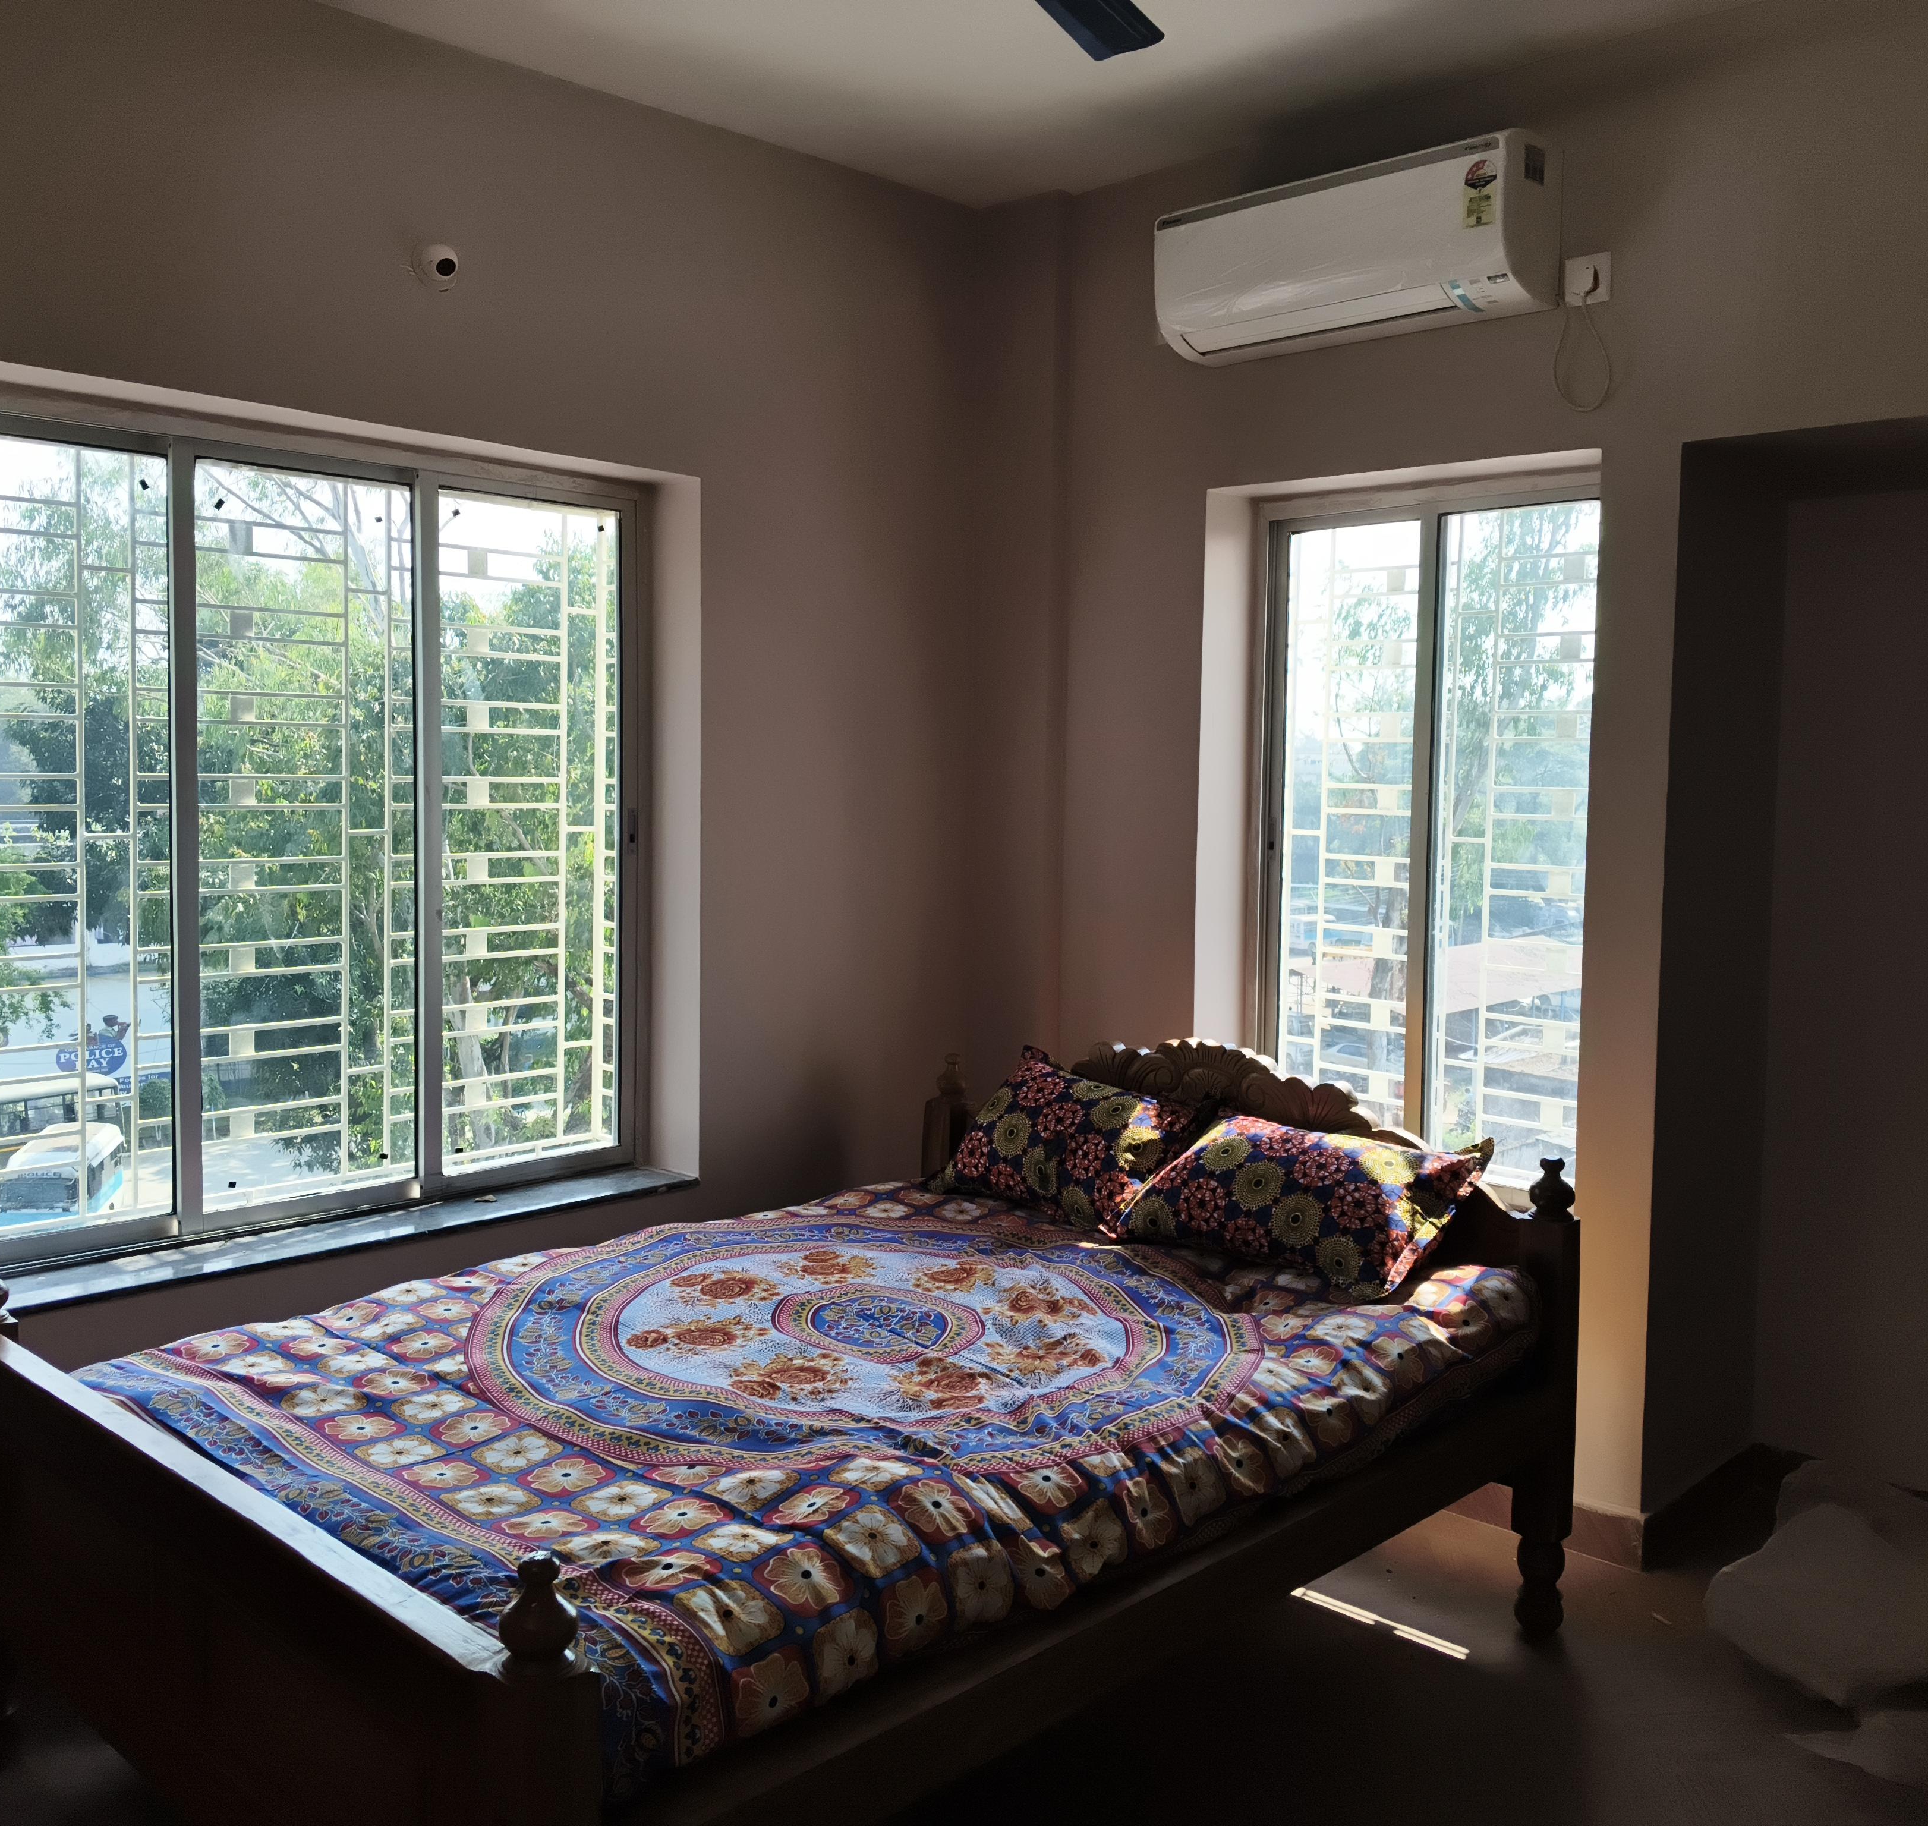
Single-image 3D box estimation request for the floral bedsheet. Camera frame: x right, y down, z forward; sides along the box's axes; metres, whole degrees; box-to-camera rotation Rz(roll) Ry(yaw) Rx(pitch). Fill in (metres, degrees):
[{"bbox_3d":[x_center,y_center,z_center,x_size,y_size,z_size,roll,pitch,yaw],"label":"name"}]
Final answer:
[{"bbox_3d":[-0.222,0.699,2.969,1.520,0.186,1.922,5,6,44],"label":"floral bedsheet"}]

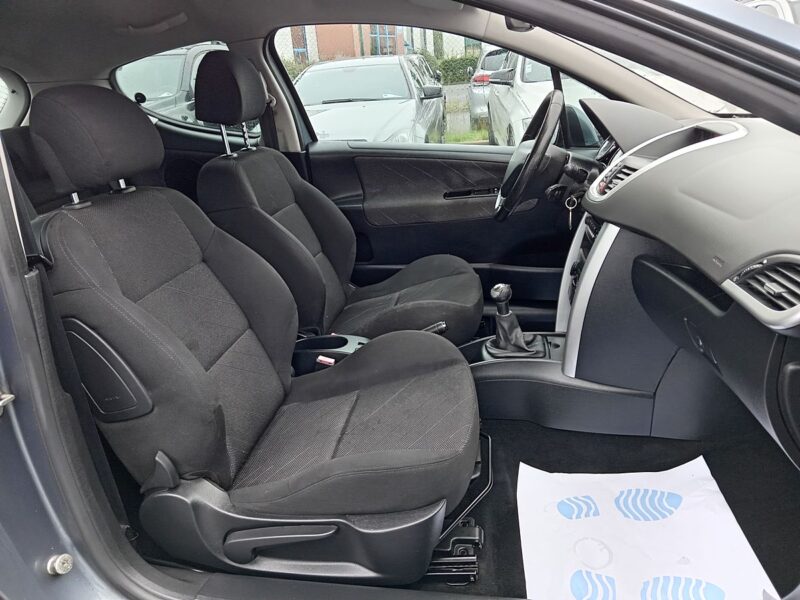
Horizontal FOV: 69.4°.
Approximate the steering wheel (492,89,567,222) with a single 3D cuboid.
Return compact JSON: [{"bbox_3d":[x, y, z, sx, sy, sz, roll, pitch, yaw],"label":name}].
[{"bbox_3d":[0.384,-0.413,1.690,0.110,0.380,0.380,20,22,0],"label":"steering wheel"}]

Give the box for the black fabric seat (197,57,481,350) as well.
[{"bbox_3d":[-0.177,-0.267,1.825,0.880,1.020,0.540,-1,21,8],"label":"black fabric seat"}]

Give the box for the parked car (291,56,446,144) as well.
[{"bbox_3d":[-0.501,-2.152,7.157,1.800,1.470,4.500,-1,21,7],"label":"parked car"}]

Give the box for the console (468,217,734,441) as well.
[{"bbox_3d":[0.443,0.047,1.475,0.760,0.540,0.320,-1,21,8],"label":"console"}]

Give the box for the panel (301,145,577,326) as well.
[{"bbox_3d":[0.224,-0.258,2.151,1.050,0.680,0.140,-1,21,8],"label":"panel"}]

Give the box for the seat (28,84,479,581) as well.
[{"bbox_3d":[-0.266,0.029,1.183,0.880,0.950,0.540,-1,21,8],"label":"seat"}]

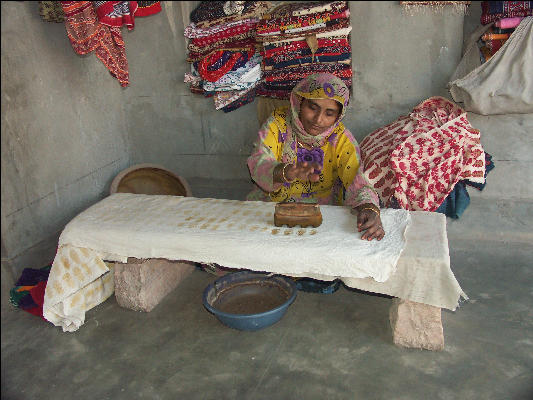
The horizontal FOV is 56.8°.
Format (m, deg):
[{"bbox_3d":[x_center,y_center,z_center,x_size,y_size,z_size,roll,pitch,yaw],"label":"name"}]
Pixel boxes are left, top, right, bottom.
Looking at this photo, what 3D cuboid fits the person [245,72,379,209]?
[{"bbox_3d":[0.207,-0.077,2.039,0.562,0.869,0.562,1,20,11],"label":"person"}]

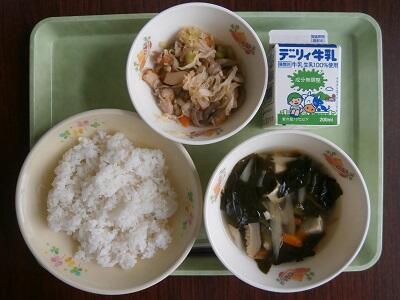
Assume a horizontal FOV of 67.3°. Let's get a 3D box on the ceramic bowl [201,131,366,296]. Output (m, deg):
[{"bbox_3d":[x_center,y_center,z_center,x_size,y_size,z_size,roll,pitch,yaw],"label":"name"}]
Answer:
[{"bbox_3d":[0.076,0.054,0.292,0.146,0.058,0.146,0,90,0],"label":"ceramic bowl"}]

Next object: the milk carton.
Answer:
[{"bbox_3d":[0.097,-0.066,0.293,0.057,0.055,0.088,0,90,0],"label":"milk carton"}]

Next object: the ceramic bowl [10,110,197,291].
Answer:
[{"bbox_3d":[-0.082,0.046,0.296,0.168,0.051,0.168,0,90,0],"label":"ceramic bowl"}]

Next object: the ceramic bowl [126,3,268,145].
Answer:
[{"bbox_3d":[-0.002,-0.068,0.294,0.126,0.054,0.126,0,90,0],"label":"ceramic bowl"}]

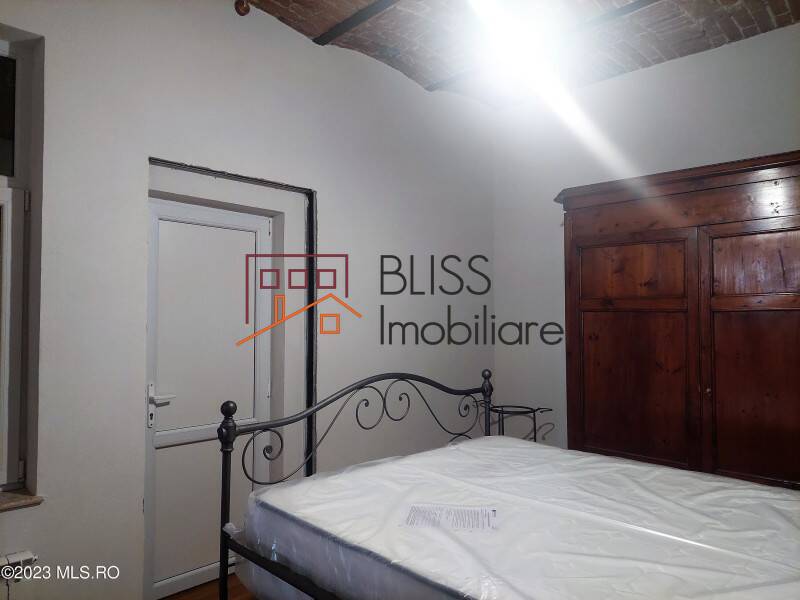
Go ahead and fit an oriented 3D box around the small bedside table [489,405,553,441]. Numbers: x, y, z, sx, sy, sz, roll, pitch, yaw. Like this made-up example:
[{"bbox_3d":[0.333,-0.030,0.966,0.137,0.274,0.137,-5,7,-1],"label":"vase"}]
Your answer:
[{"bbox_3d":[0.833,1.187,4.034,0.430,0.775,0.430,2,-2,-44],"label":"small bedside table"}]

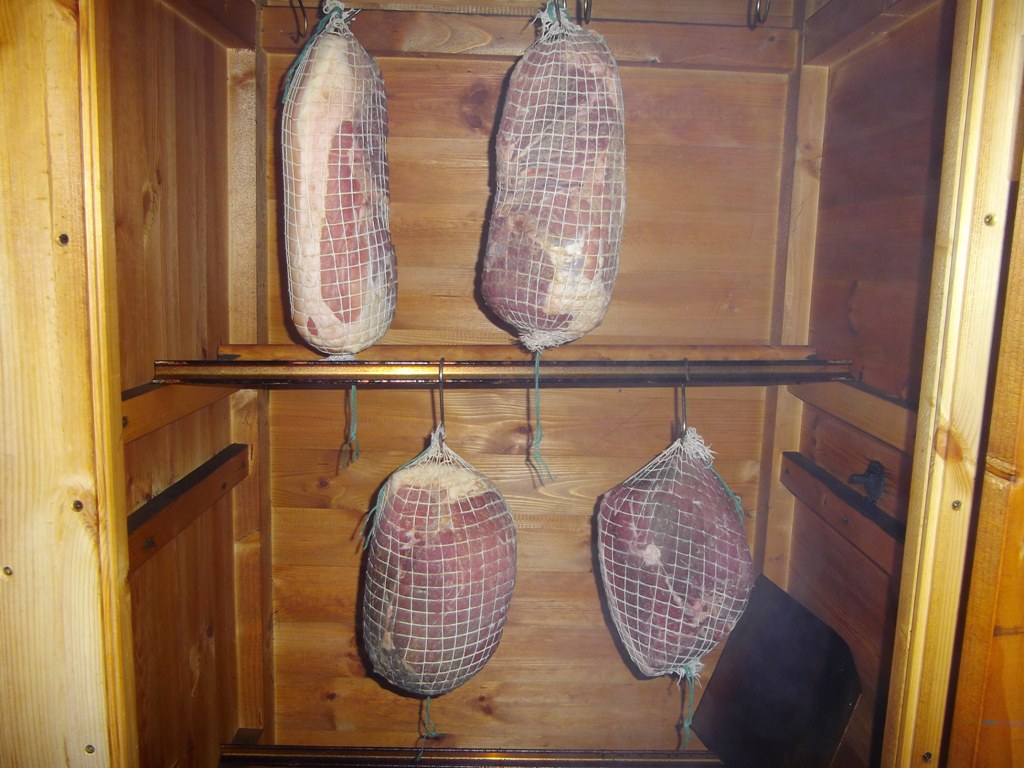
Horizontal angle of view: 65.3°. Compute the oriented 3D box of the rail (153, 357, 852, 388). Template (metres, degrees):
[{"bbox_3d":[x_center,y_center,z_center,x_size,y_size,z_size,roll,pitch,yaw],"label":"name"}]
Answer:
[{"bbox_3d":[0.004,-0.012,0.831,0.729,0.026,0.022,0,8,-5],"label":"rail"}]

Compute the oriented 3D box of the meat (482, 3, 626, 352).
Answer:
[{"bbox_3d":[0.042,-0.200,0.794,0.142,0.338,0.120,2,8,-1],"label":"meat"}]

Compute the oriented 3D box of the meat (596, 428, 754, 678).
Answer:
[{"bbox_3d":[0.179,0.188,0.878,0.171,0.282,0.125,2,8,-1],"label":"meat"}]

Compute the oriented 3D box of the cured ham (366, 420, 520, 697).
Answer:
[{"bbox_3d":[-0.078,0.195,0.865,0.166,0.303,0.125,2,8,-1],"label":"cured ham"}]

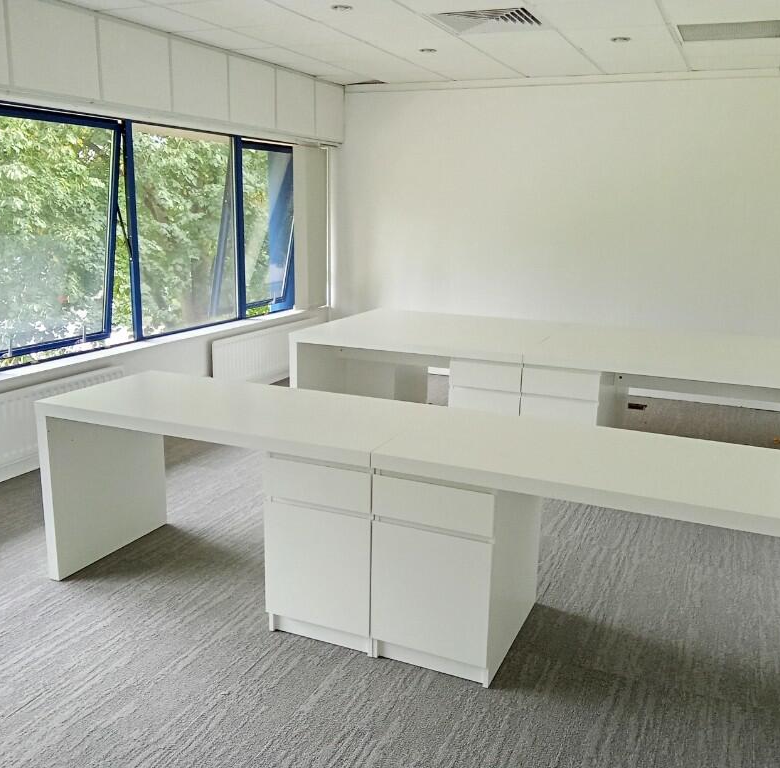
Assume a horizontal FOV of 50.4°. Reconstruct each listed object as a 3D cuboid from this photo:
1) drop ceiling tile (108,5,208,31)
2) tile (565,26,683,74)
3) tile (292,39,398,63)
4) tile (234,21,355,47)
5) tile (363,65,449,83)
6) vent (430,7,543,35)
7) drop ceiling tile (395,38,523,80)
[{"bbox_3d":[-1.253,-2.039,4.622,0.407,0.020,0.600,6,13,22],"label":"drop ceiling tile"},{"bbox_3d":[1.560,-2.140,5.338,0.599,0.020,1.746,7,14,23],"label":"tile"},{"bbox_3d":[-0.314,-2.220,5.521,0.599,0.020,0.610,7,14,23],"label":"tile"},{"bbox_3d":[-0.554,-2.101,4.969,0.600,0.020,0.600,6,13,22],"label":"tile"},{"bbox_3d":[0.133,-2.433,6.535,0.600,0.020,0.585,6,13,22],"label":"tile"},{"bbox_3d":[0.542,-1.966,4.505,0.557,0.030,0.597,7,14,23],"label":"vent"},{"bbox_3d":[0.472,-2.271,5.822,0.599,0.020,1.696,7,14,23],"label":"drop ceiling tile"}]

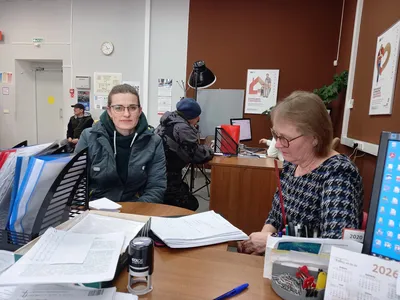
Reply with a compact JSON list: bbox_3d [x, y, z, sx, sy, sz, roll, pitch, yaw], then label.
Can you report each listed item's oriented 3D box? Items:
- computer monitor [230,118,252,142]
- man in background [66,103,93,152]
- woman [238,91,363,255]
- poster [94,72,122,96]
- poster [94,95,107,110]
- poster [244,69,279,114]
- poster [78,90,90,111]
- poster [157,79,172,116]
[{"bbox_3d":[0.482,-0.233,3.450,0.060,0.300,0.450,-3,1,42],"label":"computer monitor"},{"bbox_3d":[-2.494,-0.277,5.664,0.530,1.230,0.700,8,9,37],"label":"man in background"},{"bbox_3d":[0.310,0.410,1.074,0.640,1.250,0.480,-2,9,-33],"label":"woman"},{"bbox_3d":[-1.943,-1.394,6.126,0.630,0.465,0.018,5,7,13],"label":"poster"},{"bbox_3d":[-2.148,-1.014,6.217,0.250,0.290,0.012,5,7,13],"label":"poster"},{"bbox_3d":[1.193,-1.110,5.526,0.590,0.840,0.025,5,7,13],"label":"poster"},{"bbox_3d":[-2.526,-1.064,6.299,0.297,0.420,0.015,5,7,13],"label":"poster"},{"bbox_3d":[-0.703,-1.072,5.874,0.300,0.735,0.015,5,7,13],"label":"poster"}]

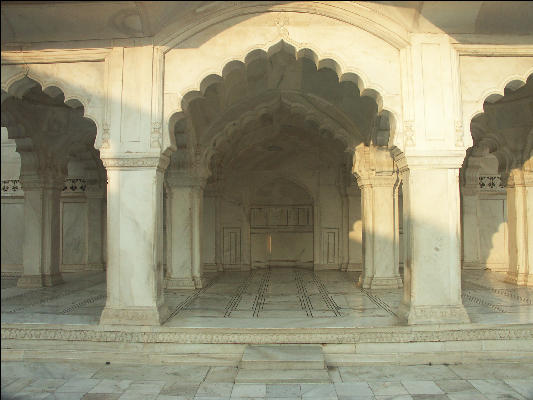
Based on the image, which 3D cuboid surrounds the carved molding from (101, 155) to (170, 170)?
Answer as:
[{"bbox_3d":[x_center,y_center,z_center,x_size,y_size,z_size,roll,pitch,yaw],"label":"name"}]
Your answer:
[{"bbox_3d":[-1.584,-0.422,5.300,0.718,0.165,0.500,0,-3,1],"label":"carved molding"}]

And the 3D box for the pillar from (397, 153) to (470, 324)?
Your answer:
[{"bbox_3d":[1.992,0.451,5.215,0.708,1.959,0.520,0,-3,1],"label":"pillar"}]

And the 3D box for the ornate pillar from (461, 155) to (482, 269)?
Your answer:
[{"bbox_3d":[4.712,0.304,10.228,0.624,2.627,0.400,0,-3,1],"label":"ornate pillar"}]

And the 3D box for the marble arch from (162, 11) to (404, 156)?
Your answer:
[{"bbox_3d":[0.199,-1.380,5.329,2.872,1.758,0.420,0,-3,1],"label":"marble arch"}]

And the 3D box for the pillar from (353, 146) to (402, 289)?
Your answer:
[{"bbox_3d":[2.065,0.323,7.863,0.681,2.476,0.600,0,-3,1],"label":"pillar"}]

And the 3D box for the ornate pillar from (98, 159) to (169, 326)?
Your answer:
[{"bbox_3d":[-1.573,0.474,5.268,0.718,1.956,0.520,0,-3,1],"label":"ornate pillar"}]

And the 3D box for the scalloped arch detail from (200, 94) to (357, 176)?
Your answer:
[{"bbox_3d":[0.215,-1.159,7.957,2.814,1.492,0.350,0,-3,1],"label":"scalloped arch detail"}]

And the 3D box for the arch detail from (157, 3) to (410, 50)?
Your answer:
[{"bbox_3d":[0.193,-2.013,5.169,2.955,0.570,0.300,0,-3,1],"label":"arch detail"}]

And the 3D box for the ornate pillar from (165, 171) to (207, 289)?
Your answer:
[{"bbox_3d":[-1.495,0.526,7.907,0.672,2.092,0.600,0,-3,1],"label":"ornate pillar"}]

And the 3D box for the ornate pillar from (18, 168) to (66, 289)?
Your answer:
[{"bbox_3d":[-4.112,0.505,7.958,0.627,2.112,0.580,0,-3,1],"label":"ornate pillar"}]

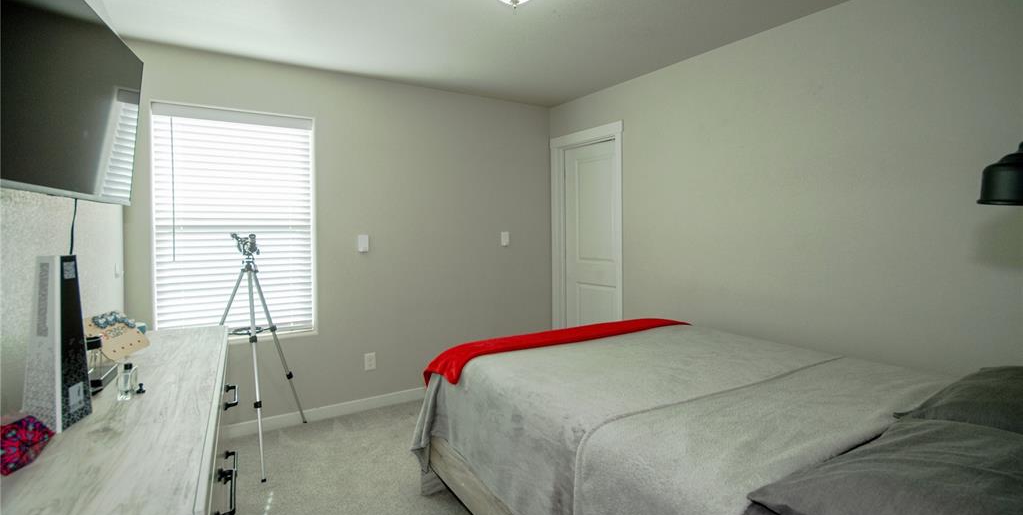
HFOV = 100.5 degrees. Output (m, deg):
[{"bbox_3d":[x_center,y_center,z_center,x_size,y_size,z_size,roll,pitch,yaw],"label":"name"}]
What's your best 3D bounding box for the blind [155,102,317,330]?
[{"bbox_3d":[-1.752,-0.209,2.753,0.870,1.460,0.060,-2,4,-33],"label":"blind"}]

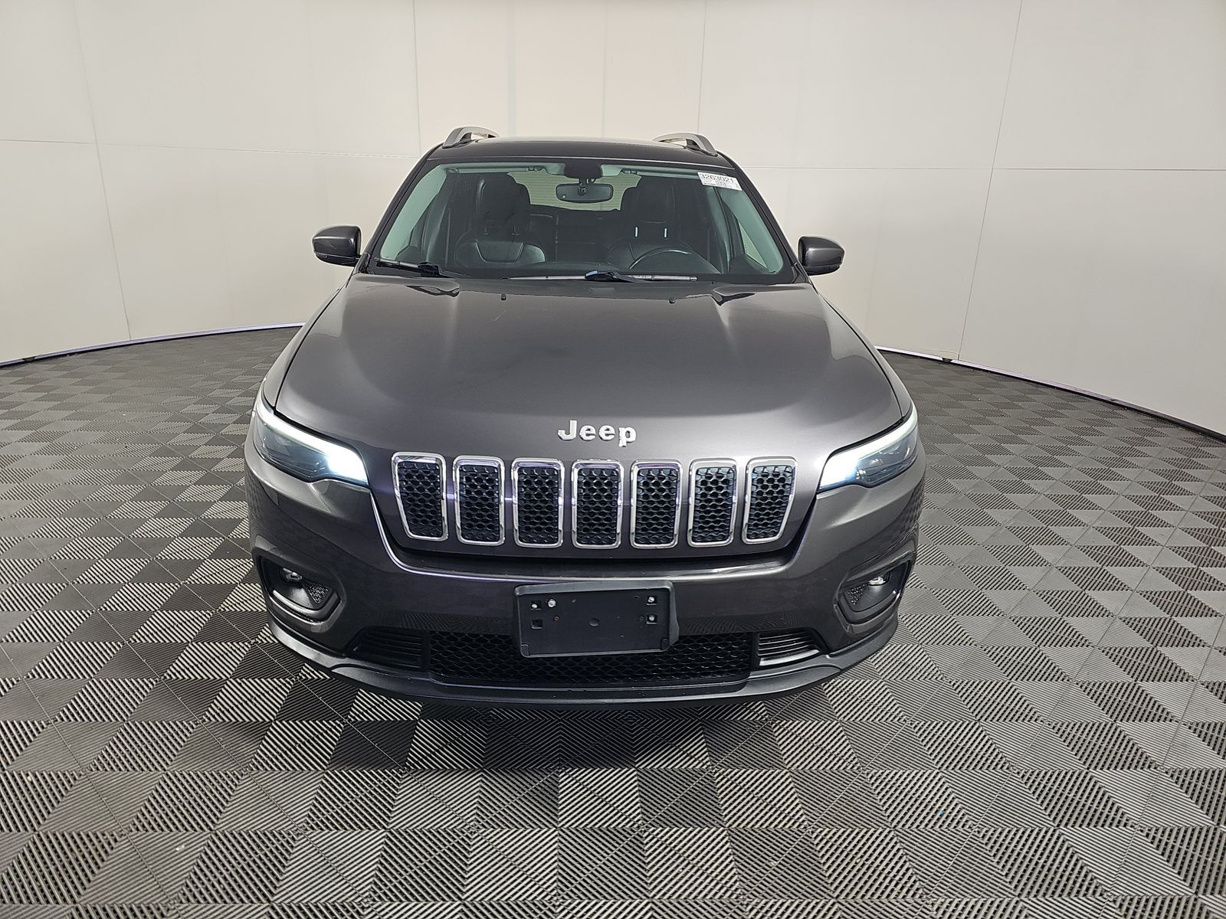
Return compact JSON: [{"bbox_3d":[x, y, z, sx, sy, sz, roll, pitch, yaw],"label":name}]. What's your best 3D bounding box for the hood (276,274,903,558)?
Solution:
[{"bbox_3d":[-0.065,-0.187,2.310,1.600,0.530,1.100,0,20,-4],"label":"hood"}]

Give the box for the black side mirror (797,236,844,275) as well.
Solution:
[{"bbox_3d":[0.804,-0.781,3.138,0.190,0.155,0.180,0,20,-4],"label":"black side mirror"}]

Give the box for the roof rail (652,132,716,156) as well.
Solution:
[{"bbox_3d":[0.356,-1.612,4.211,0.100,0.115,1.770,0,20,-4],"label":"roof rail"}]

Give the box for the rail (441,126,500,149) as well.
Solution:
[{"bbox_3d":[-0.702,-1.620,4.143,0.100,0.115,1.770,0,20,-4],"label":"rail"}]

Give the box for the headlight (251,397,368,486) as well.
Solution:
[{"bbox_3d":[-0.737,-0.063,2.004,0.350,0.185,0.400,0,20,-4],"label":"headlight"}]

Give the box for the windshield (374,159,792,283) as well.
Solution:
[{"bbox_3d":[-0.102,-0.885,2.981,1.430,0.425,0.800,0,20,-4],"label":"windshield"}]

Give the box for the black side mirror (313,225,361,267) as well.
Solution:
[{"bbox_3d":[-1.022,-0.795,3.022,0.190,0.155,0.180,0,20,-4],"label":"black side mirror"}]

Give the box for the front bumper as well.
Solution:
[{"bbox_3d":[-0.057,0.248,2.143,1.800,0.615,0.550,0,20,-4],"label":"front bumper"}]

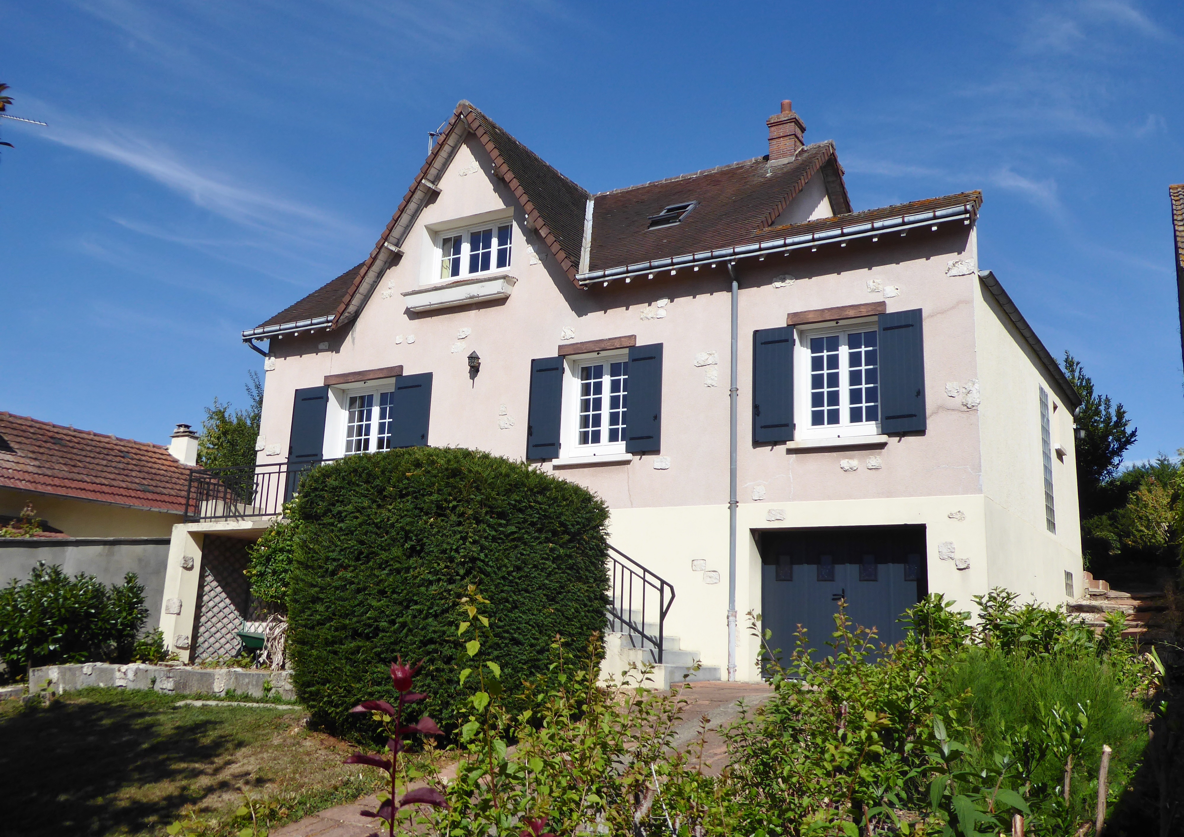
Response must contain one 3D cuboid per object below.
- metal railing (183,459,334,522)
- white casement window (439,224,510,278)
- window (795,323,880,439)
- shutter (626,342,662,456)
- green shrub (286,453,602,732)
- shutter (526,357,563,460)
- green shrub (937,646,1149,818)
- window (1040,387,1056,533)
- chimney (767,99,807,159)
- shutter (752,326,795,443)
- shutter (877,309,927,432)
[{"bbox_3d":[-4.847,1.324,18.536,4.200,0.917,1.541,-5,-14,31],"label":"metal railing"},{"bbox_3d":[-1.812,-2.736,17.727,1.732,0.830,0.090,-5,-13,30],"label":"white casement window"},{"bbox_3d":[3.433,-0.530,15.033,1.201,1.558,0.160,-5,-14,31],"label":"window"},{"bbox_3d":[0.795,-0.294,16.313,0.584,1.615,0.050,-5,-14,31],"label":"shutter"},{"bbox_3d":[-1.480,1.722,11.296,3.150,2.900,3.000,3,-11,-7],"label":"green shrub"},{"bbox_3d":[-0.721,-0.170,17.220,0.596,1.617,0.050,-5,-14,31],"label":"shutter"},{"bbox_3d":[2.549,1.815,6.200,1.200,1.100,1.100,-3,-12,22],"label":"green shrub"},{"bbox_3d":[7.167,0.666,17.282,0.100,2.260,0.870,-5,-13,30],"label":"window"},{"bbox_3d":[3.613,-5.309,20.327,0.593,1.287,0.520,-5,-14,31],"label":"chimney"},{"bbox_3d":[2.369,-0.431,14.265,0.545,1.522,0.050,-5,-13,30],"label":"shutter"},{"bbox_3d":[3.810,-0.580,13.436,0.530,1.506,0.050,-5,-13,30],"label":"shutter"}]

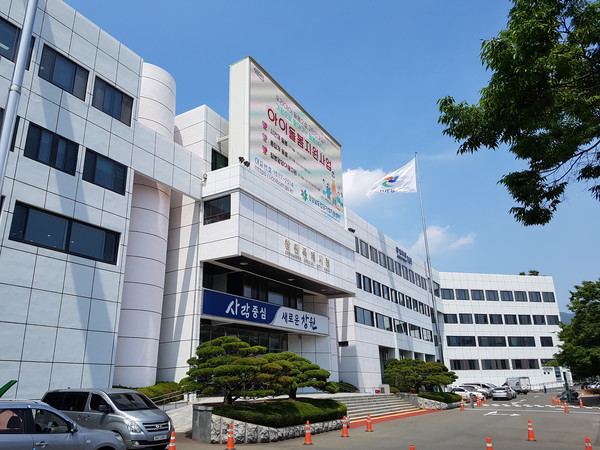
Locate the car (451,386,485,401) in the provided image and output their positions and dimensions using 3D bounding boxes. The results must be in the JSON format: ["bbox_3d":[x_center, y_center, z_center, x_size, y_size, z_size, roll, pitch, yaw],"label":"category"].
[{"bbox_3d":[17.222,17.997,48.105,4.500,1.450,1.800,-15,-24,34],"label":"car"}]

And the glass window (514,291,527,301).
[{"bbox_3d":[33.674,10.929,68.652,2.250,1.514,0.150,4,-20,-16],"label":"glass window"}]

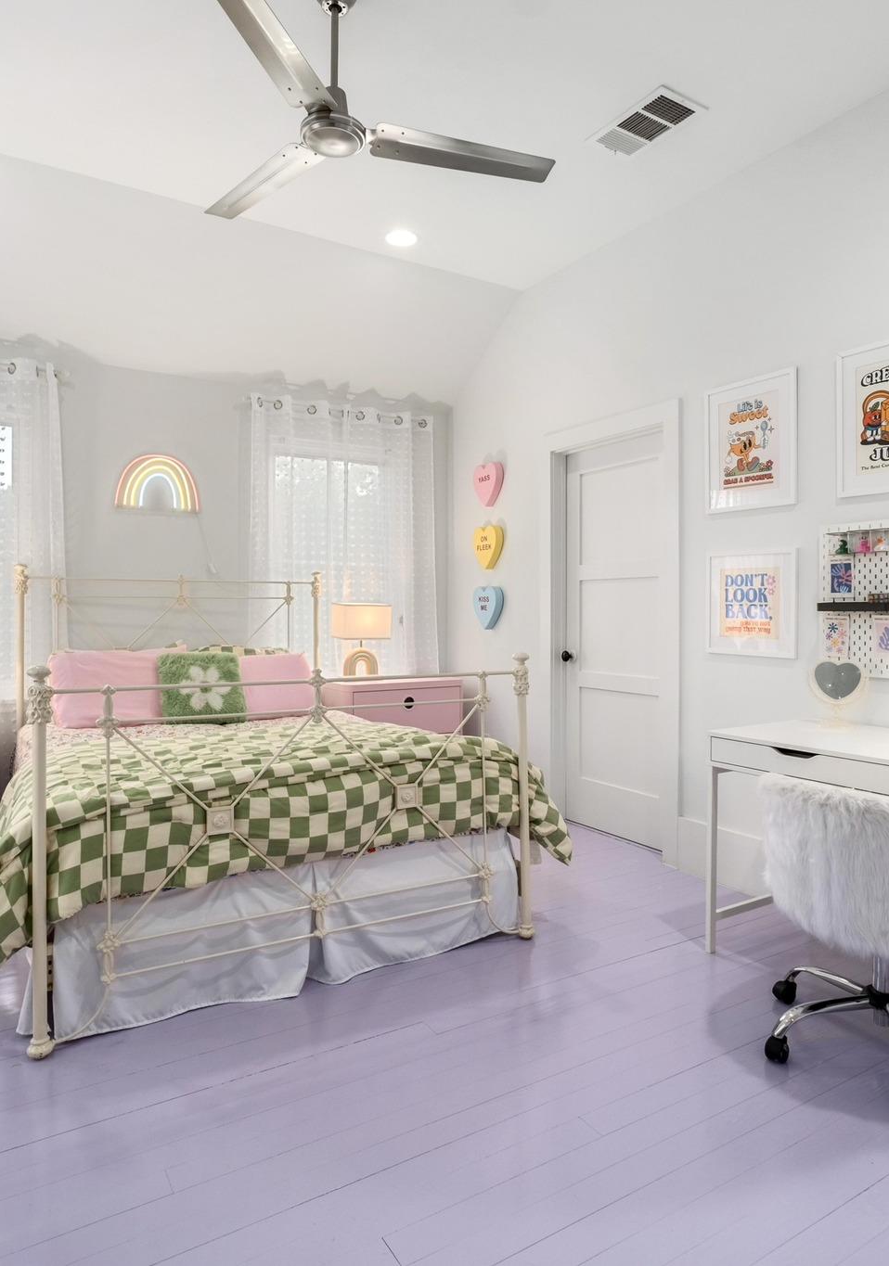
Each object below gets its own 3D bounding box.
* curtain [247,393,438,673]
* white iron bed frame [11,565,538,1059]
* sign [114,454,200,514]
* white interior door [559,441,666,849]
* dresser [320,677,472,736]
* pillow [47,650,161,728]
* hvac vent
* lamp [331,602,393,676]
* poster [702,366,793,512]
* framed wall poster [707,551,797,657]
[{"bbox_3d":[-0.600,-0.164,4.945,1.281,2.420,0.130,0,1,-32],"label":"curtain"},{"bbox_3d":[-0.911,0.386,3.407,1.646,1.444,2.220,-1,1,-29],"label":"white iron bed frame"},{"bbox_3d":[-1.562,-0.822,4.323,0.445,0.315,0.030,-1,1,-32],"label":"sign"},{"bbox_3d":[0.924,0.043,4.143,0.045,2.065,0.800,-1,1,-32],"label":"white interior door"},{"bbox_3d":[-0.310,0.690,4.895,0.800,0.760,0.400,-1,1,-32],"label":"dresser"},{"bbox_3d":[-1.510,0.260,3.728,0.630,0.400,0.170,-1,-29,-32],"label":"pillow"},{"bbox_3d":[0.794,-1.994,3.108,0.260,0.030,0.400,-1,1,-32],"label":"hvac vent"},{"bbox_3d":[-0.505,0.061,4.825,0.325,0.475,0.160,-1,1,-32],"label":"lamp"},{"bbox_3d":[1.262,-0.769,3.252,0.025,0.526,0.423,-1,1,-32],"label":"poster"},{"bbox_3d":[1.266,-0.119,3.259,0.025,0.431,0.427,-1,1,-32],"label":"framed wall poster"}]

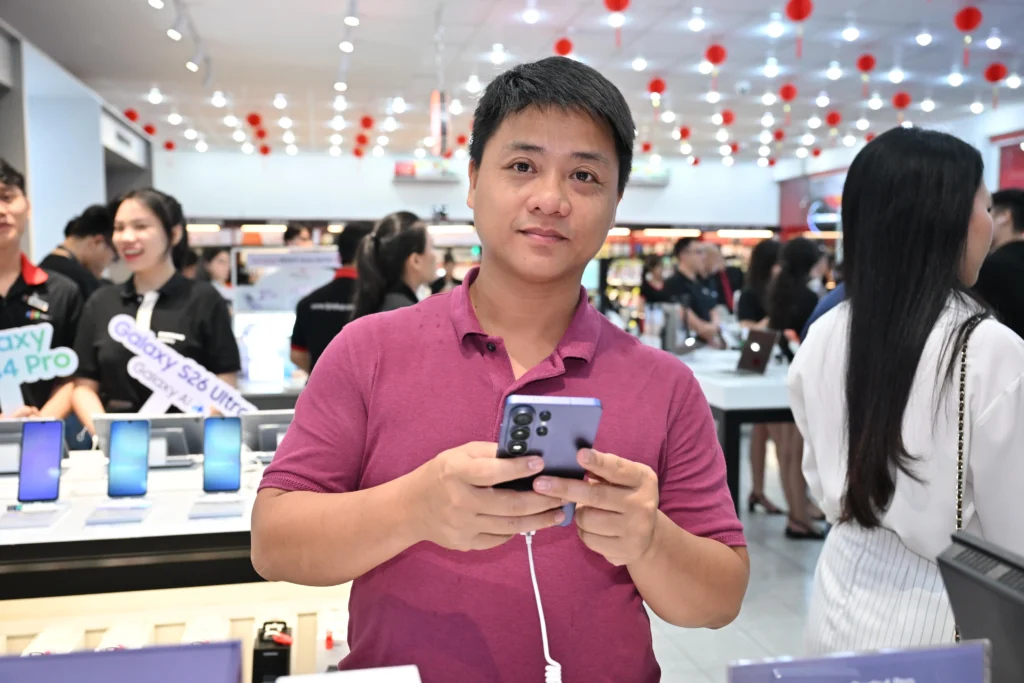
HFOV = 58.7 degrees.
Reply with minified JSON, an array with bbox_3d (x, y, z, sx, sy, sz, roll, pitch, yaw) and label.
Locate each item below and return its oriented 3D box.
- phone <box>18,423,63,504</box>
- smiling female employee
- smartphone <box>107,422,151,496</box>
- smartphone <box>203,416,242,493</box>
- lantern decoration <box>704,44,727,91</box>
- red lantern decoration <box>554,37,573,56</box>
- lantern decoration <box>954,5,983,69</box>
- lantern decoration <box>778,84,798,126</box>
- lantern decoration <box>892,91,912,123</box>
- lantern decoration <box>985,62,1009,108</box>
[{"bbox_3d":[-0.985,0.251,1.907,0.078,0.166,0.008,-1,-11,-10],"label":"phone"},{"bbox_3d":[-1.043,0.361,2.708,0.480,1.620,0.360,0,4,-5],"label":"smiling female employee"},{"bbox_3d":[-0.826,0.253,1.964,0.078,0.165,0.008,-1,-11,-10],"label":"smartphone"},{"bbox_3d":[-0.639,0.251,2.011,0.078,0.165,0.008,-1,-11,-10],"label":"smartphone"},{"bbox_3d":[1.521,-2.041,6.792,0.154,0.350,0.154,-1,4,-12],"label":"lantern decoration"},{"bbox_3d":[0.370,-2.023,6.566,0.154,0.350,0.154,-1,4,-12],"label":"red lantern decoration"},{"bbox_3d":[2.959,-1.993,5.913,0.154,0.350,0.154,-1,4,-12],"label":"lantern decoration"},{"bbox_3d":[2.496,-2.150,8.232,0.154,0.350,0.154,-1,4,-12],"label":"lantern decoration"},{"bbox_3d":[3.651,-2.162,8.541,0.154,0.350,0.154,-1,4,-12],"label":"lantern decoration"},{"bbox_3d":[3.907,-2.073,7.360,0.154,0.350,0.154,-1,4,-12],"label":"lantern decoration"}]

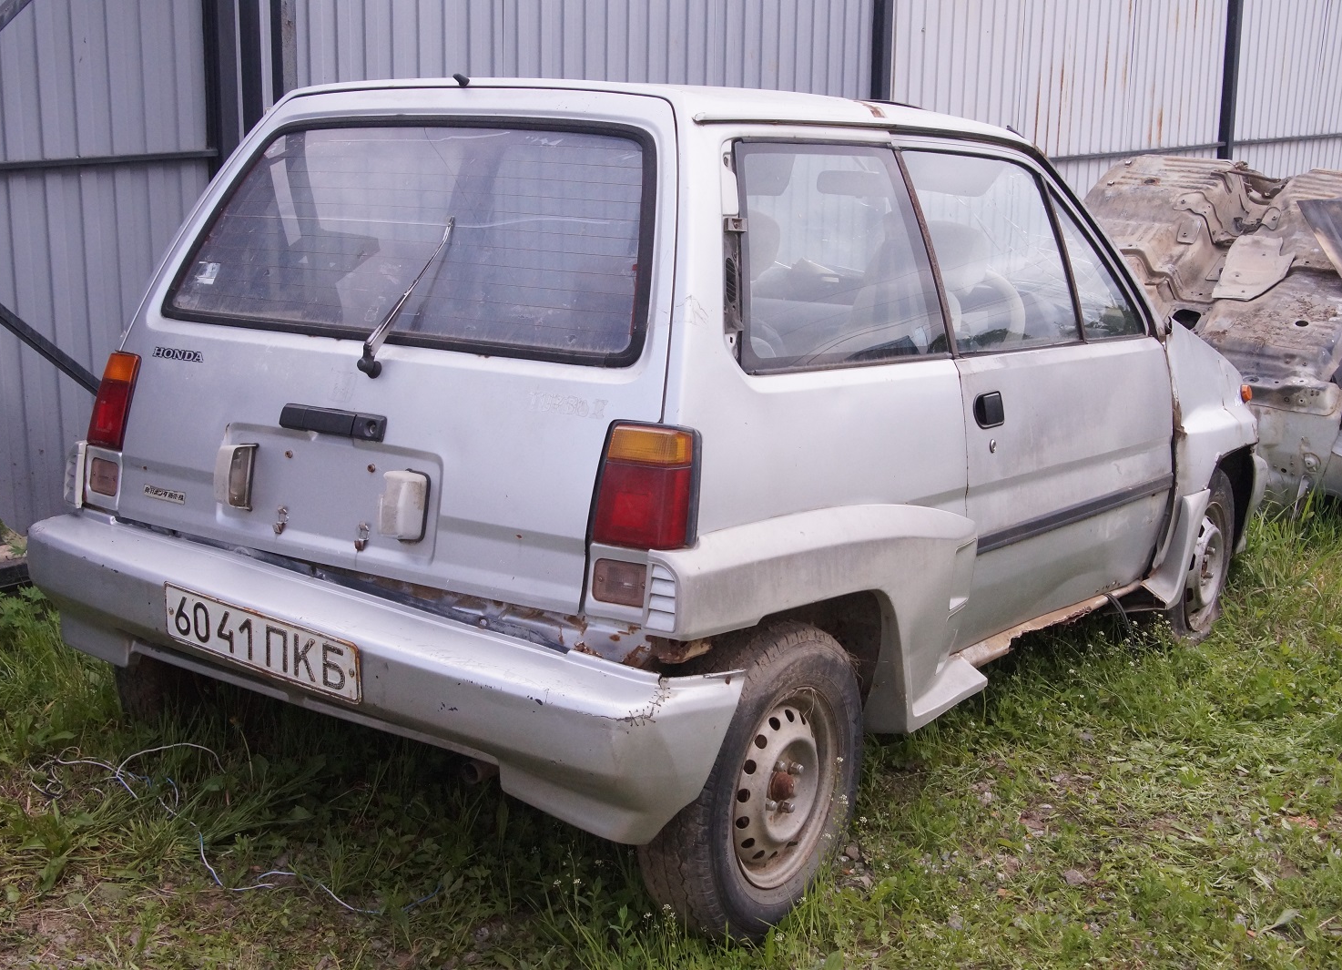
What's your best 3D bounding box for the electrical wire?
[{"bbox_3d":[-0.952,0.680,3.449,0.380,0.080,1.190,-10,16,-43],"label":"electrical wire"}]

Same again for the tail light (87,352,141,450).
[{"bbox_3d":[-1.123,-0.174,3.433,0.160,0.196,0.088,9,5,34],"label":"tail light"}]

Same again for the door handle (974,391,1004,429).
[{"bbox_3d":[0.659,-0.156,3.527,0.030,0.075,0.145,2,8,35],"label":"door handle"}]

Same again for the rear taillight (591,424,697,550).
[{"bbox_3d":[-0.035,0.002,2.699,0.160,0.196,0.088,9,5,34],"label":"rear taillight"}]

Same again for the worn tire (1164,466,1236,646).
[{"bbox_3d":[1.448,0.202,4.826,0.180,0.530,0.570,9,12,34],"label":"worn tire"}]

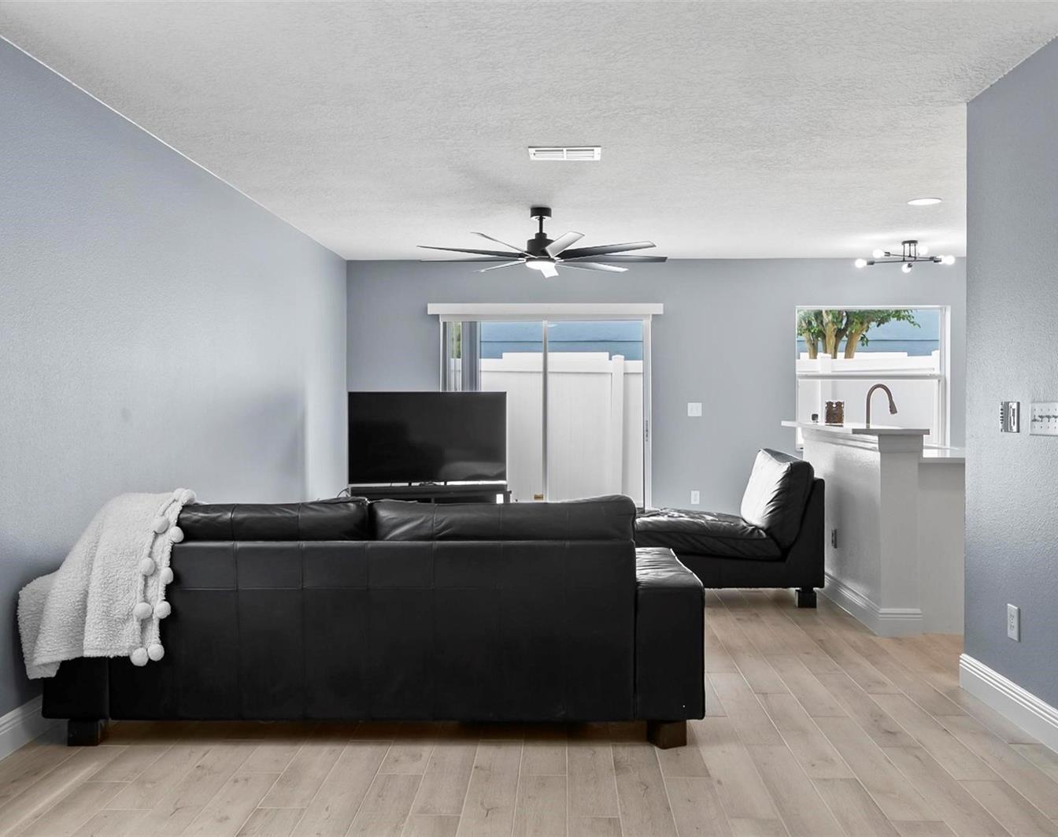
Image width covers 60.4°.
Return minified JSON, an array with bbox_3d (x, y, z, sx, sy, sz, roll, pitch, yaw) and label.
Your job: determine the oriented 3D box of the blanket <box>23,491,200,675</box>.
[{"bbox_3d":[-1.467,0.567,3.408,0.540,0.630,0.580,0,1,2],"label":"blanket"}]

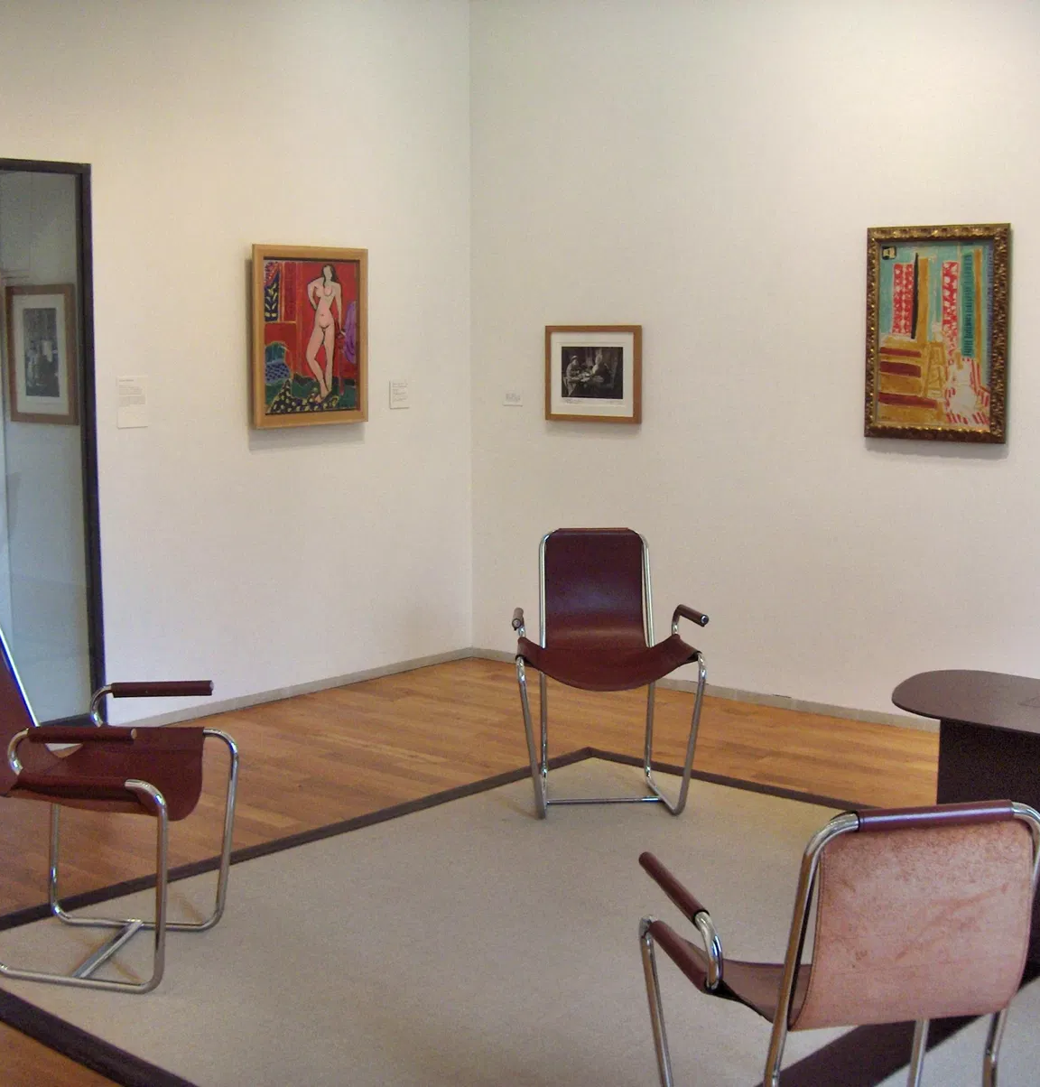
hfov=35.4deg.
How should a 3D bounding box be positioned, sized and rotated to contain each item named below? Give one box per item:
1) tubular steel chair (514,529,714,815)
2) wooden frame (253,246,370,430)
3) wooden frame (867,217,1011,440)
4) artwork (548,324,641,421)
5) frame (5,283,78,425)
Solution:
[{"bbox_3d":[0.273,0.420,5.385,0.610,0.883,0.660,0,7,-3],"label":"tubular steel chair"},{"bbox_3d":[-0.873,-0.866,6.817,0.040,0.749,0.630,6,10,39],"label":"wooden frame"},{"bbox_3d":[1.564,-0.783,6.087,0.588,0.811,0.045,6,10,39],"label":"wooden frame"},{"bbox_3d":[0.329,-0.742,7.150,0.528,0.422,0.030,6,10,39],"label":"artwork"},{"bbox_3d":[-1.779,-0.707,6.105,0.461,0.522,0.030,6,10,39],"label":"frame"}]

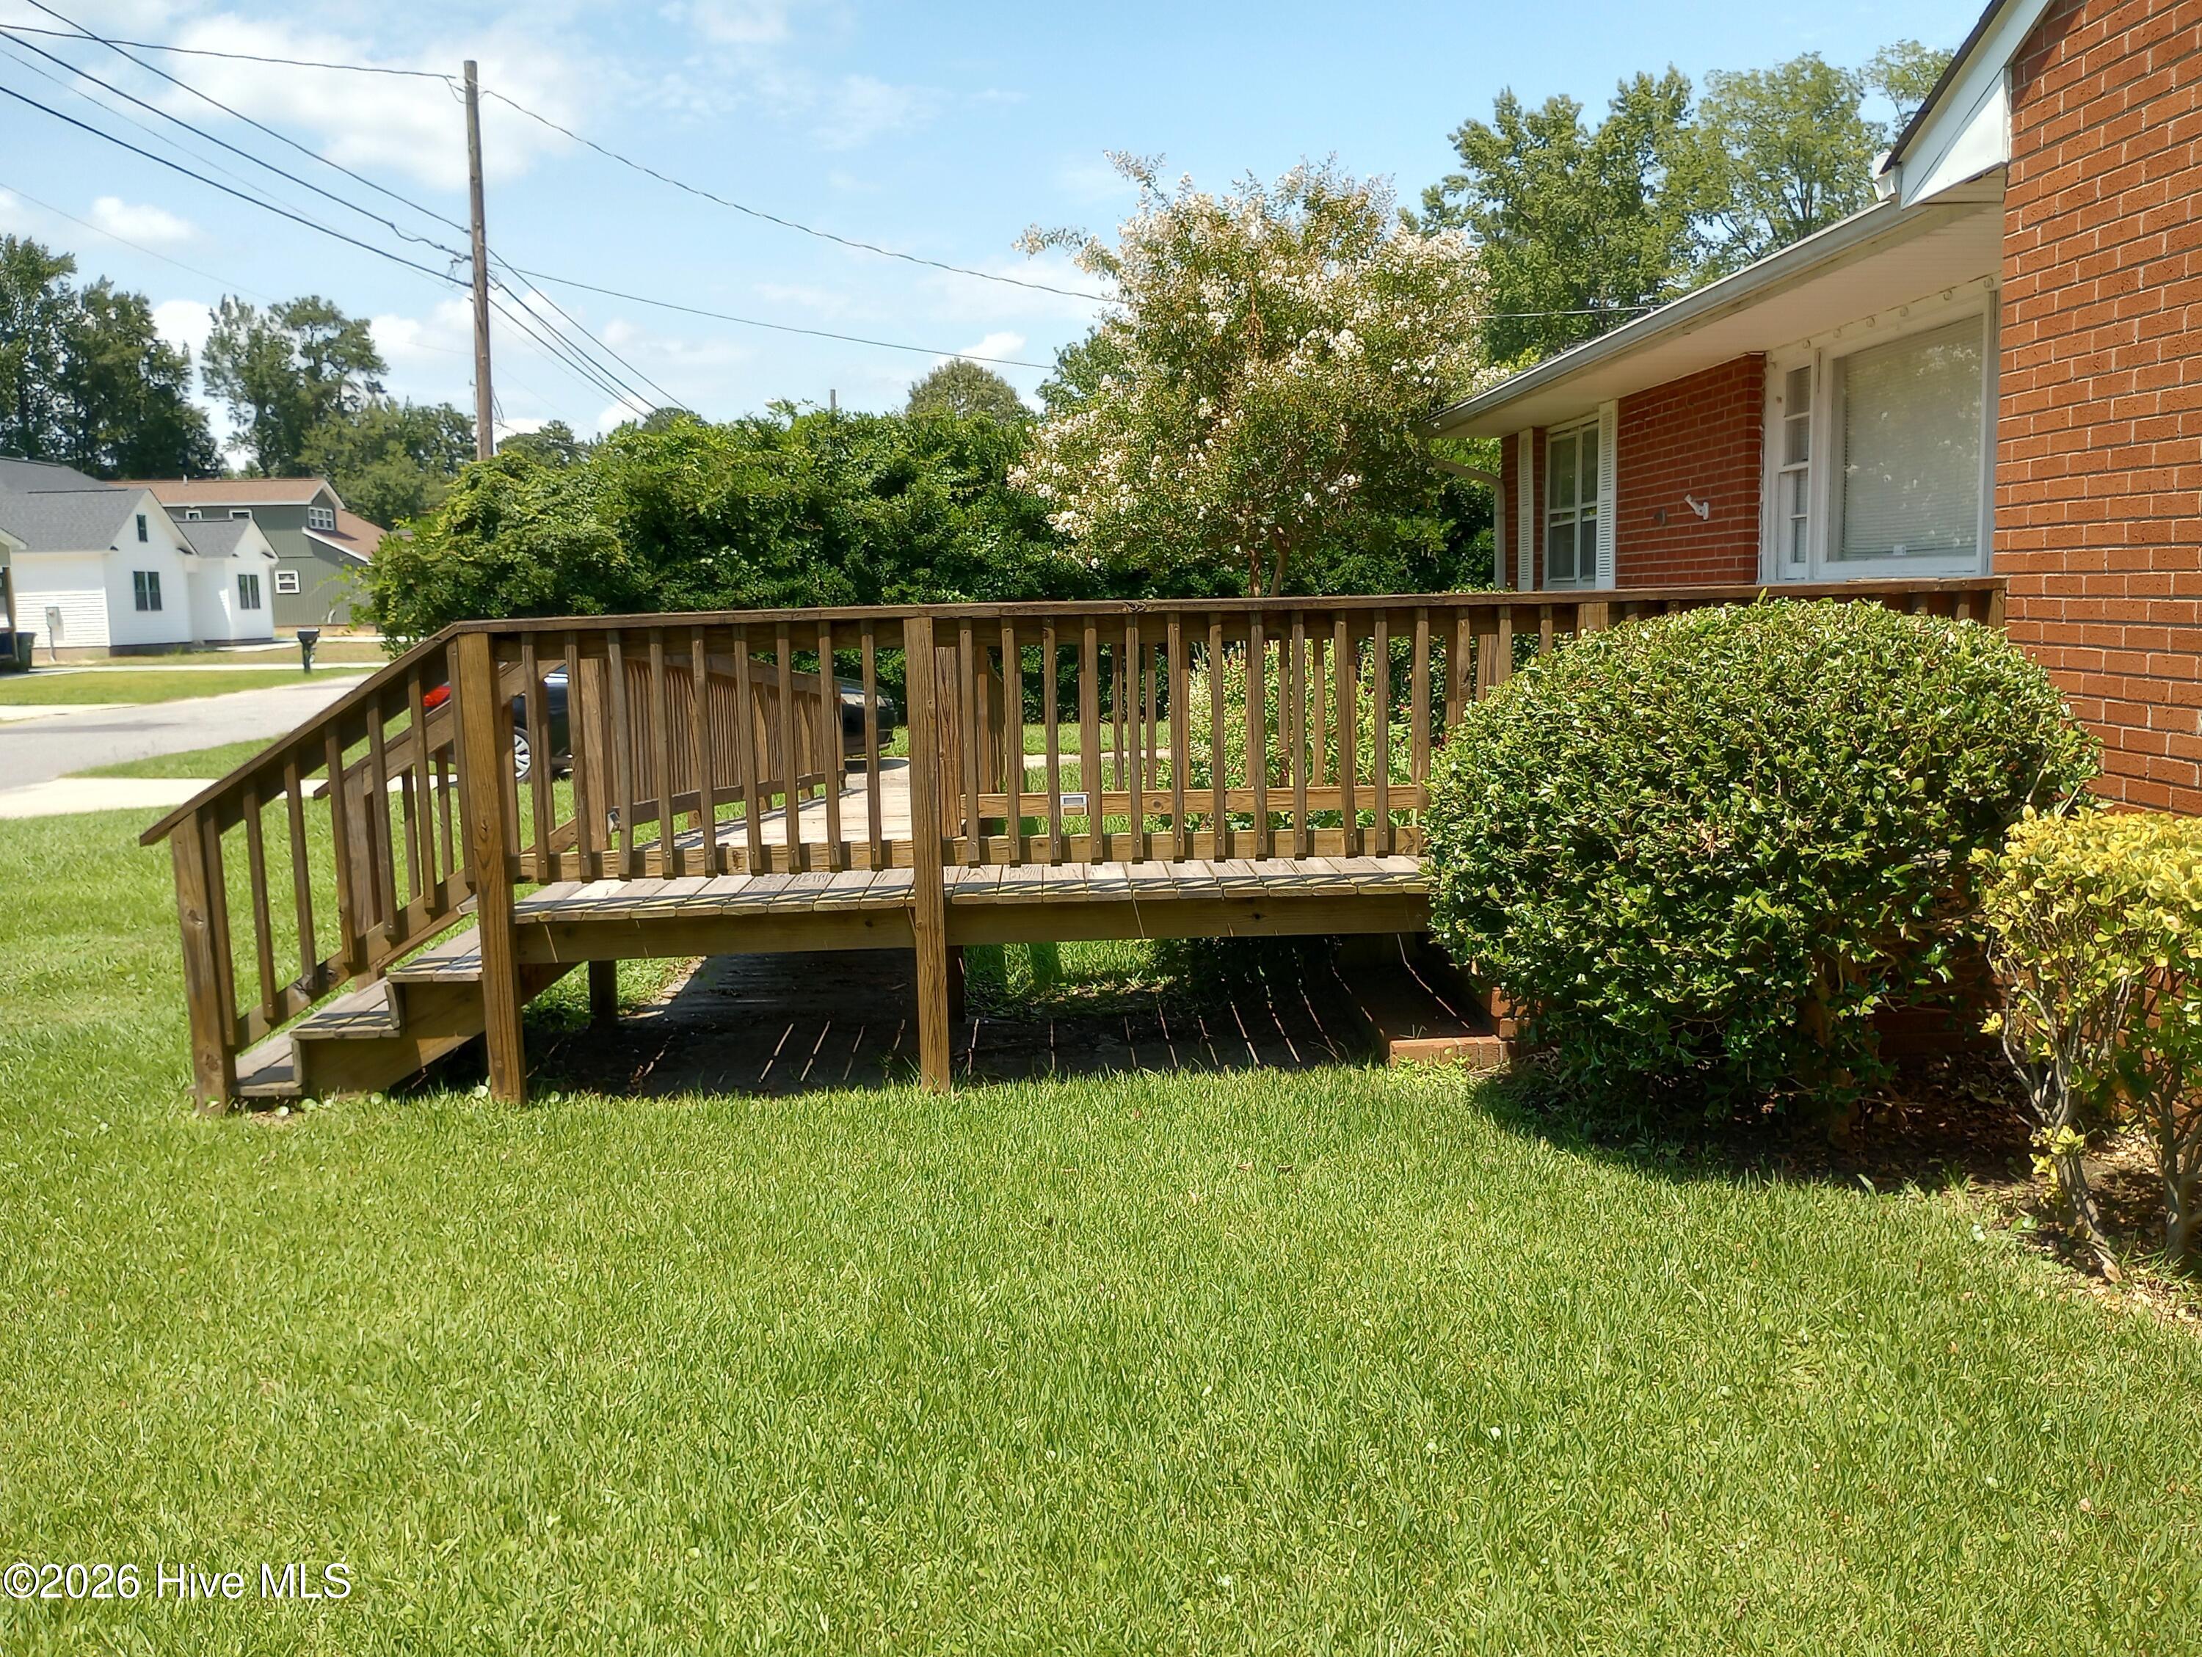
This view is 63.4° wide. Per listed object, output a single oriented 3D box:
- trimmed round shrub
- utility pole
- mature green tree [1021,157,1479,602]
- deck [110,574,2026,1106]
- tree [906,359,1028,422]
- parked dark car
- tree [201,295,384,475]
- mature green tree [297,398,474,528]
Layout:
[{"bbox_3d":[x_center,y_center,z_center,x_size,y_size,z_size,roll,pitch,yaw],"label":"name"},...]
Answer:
[{"bbox_3d":[1.745,0.118,4.872,1.702,1.465,1.622,-1,8,0],"label":"trimmed round shrub"},{"bbox_3d":[-9.403,-6.669,27.183,0.300,9.649,0.300,0,8,-1],"label":"utility pole"},{"bbox_3d":[1.228,-2.854,14.377,3.724,4.939,3.724,-1,8,-1],"label":"mature green tree"},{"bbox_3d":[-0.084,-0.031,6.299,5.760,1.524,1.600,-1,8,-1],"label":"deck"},{"bbox_3d":[-4.927,-12.346,66.877,5.368,10.280,5.368,-1,8,-1],"label":"tree"},{"bbox_3d":[-3.989,-1.256,16.553,4.370,1.450,1.800,-1,8,-1],"label":"parked dark car"},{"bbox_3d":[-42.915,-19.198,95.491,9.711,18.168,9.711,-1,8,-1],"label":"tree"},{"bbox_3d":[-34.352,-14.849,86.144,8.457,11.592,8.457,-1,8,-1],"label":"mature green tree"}]

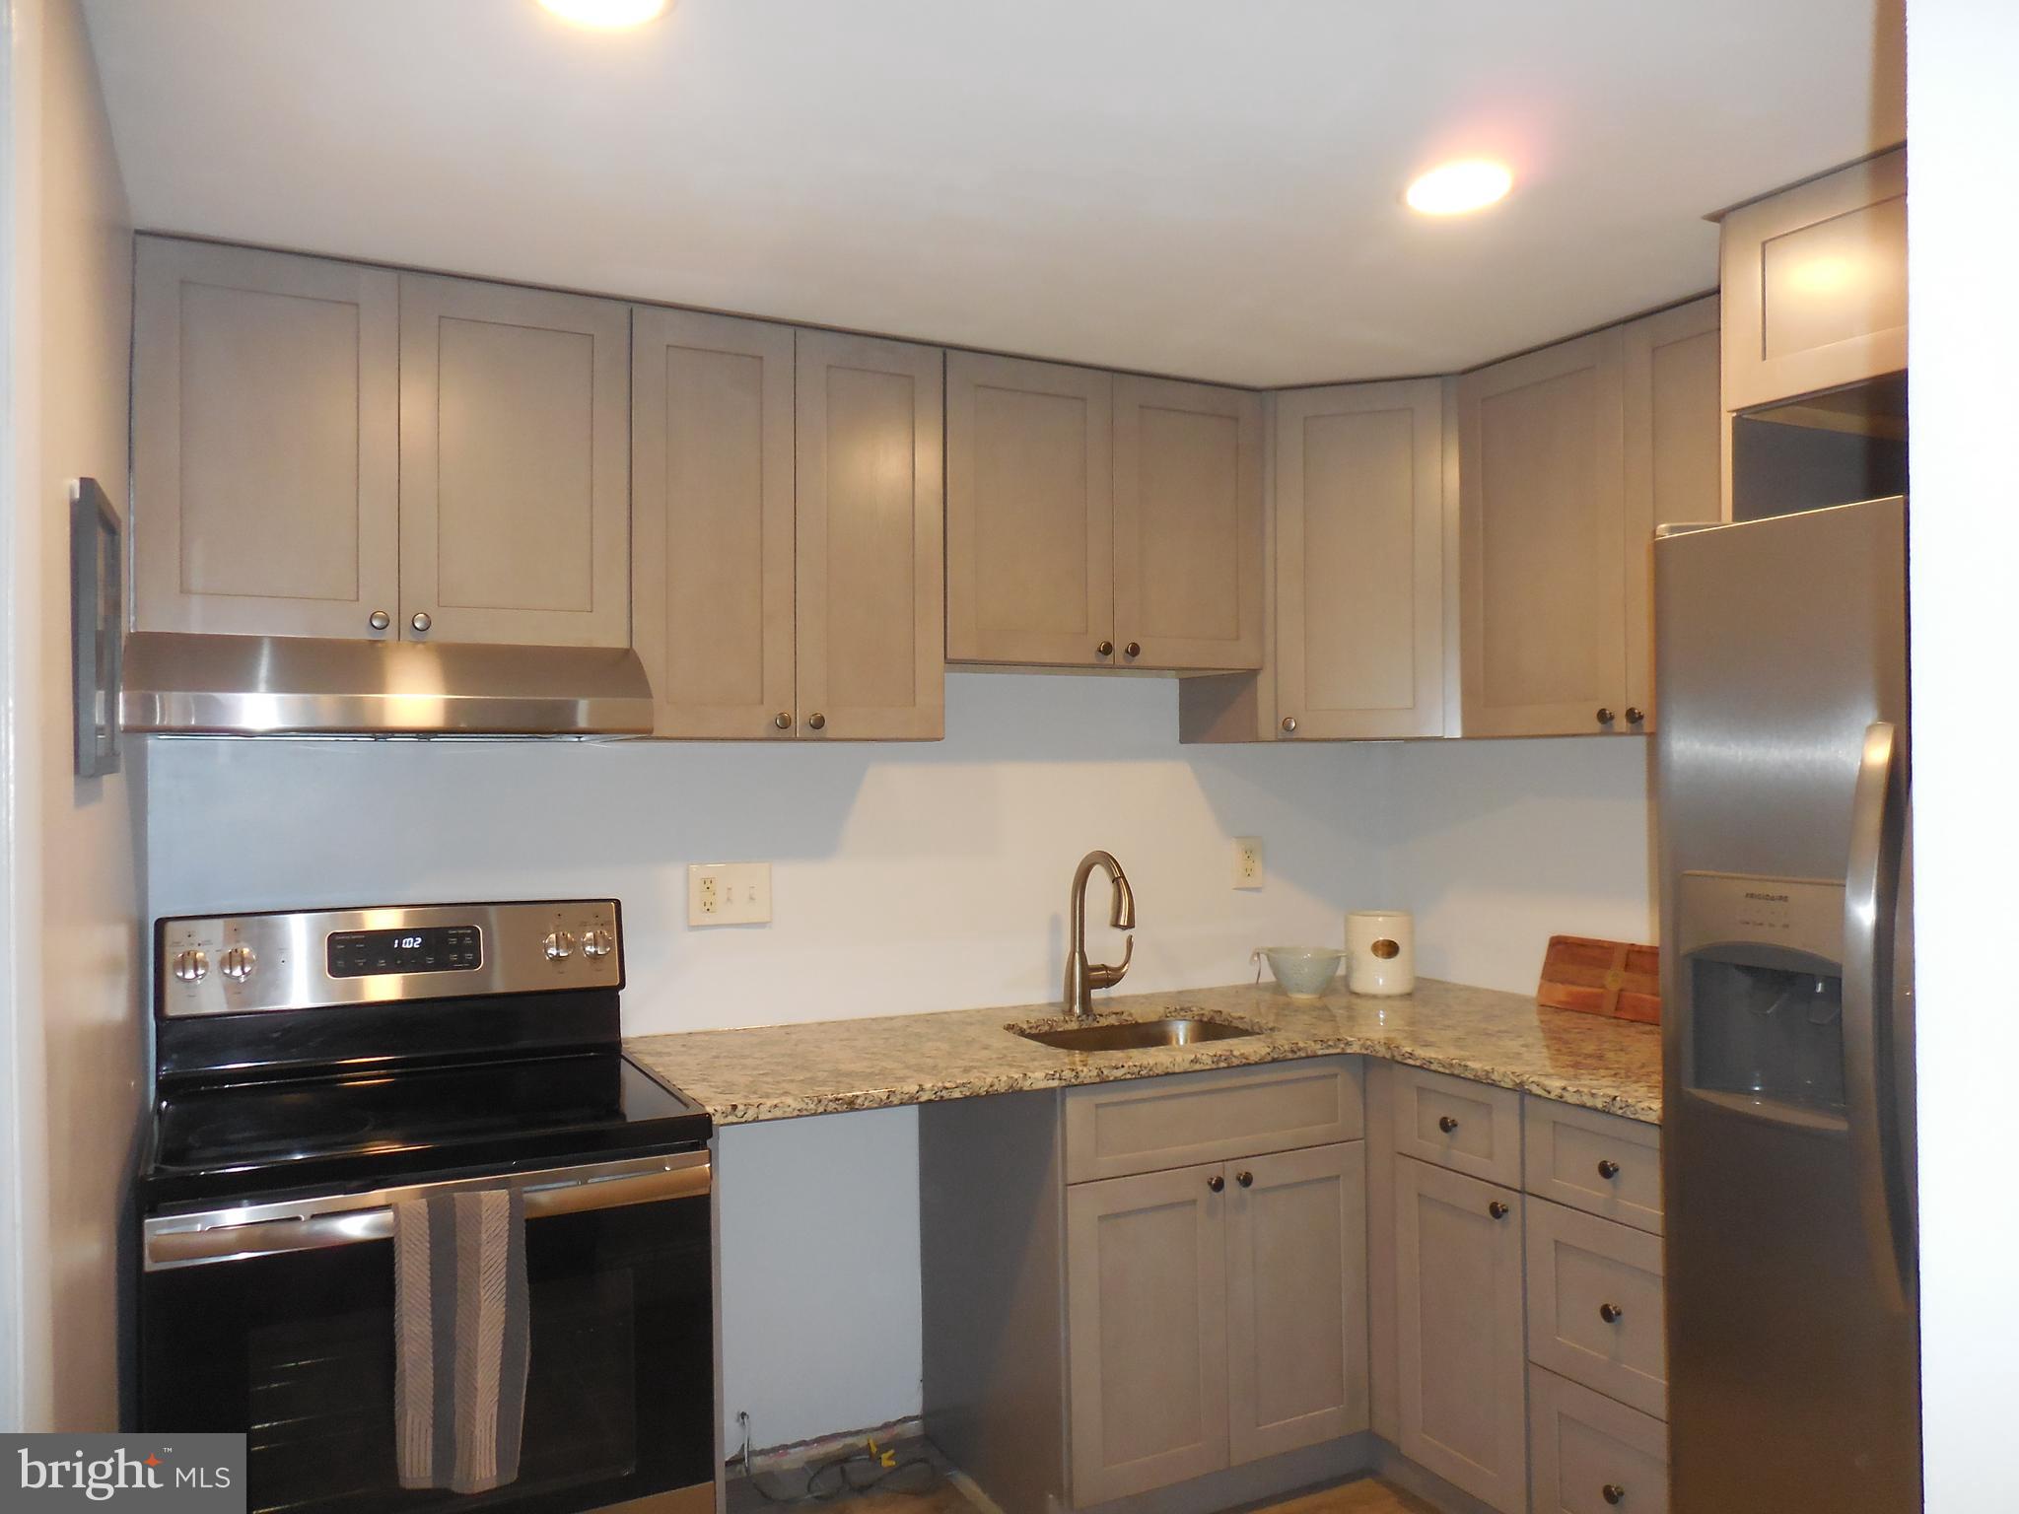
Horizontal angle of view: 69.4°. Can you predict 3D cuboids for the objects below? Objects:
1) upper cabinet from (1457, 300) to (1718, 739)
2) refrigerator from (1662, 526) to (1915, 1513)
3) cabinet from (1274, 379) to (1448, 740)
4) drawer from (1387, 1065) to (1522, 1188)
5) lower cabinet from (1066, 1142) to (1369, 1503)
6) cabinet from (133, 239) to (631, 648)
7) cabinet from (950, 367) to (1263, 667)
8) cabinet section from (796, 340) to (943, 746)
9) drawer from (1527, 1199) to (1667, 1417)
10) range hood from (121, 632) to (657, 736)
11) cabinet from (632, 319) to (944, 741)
[{"bbox_3d":[1.290,-0.427,2.797,0.321,0.766,0.826,0,-1,-27],"label":"upper cabinet"},{"bbox_3d":[1.450,0.560,1.846,0.830,1.763,0.835,0,-1,-27],"label":"refrigerator"},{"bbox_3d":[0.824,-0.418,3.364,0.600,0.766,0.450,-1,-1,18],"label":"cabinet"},{"bbox_3d":[1.039,0.679,2.809,0.480,0.173,0.313,0,-1,-27],"label":"drawer"},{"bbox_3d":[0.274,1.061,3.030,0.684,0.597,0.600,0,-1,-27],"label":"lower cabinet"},{"bbox_3d":[-1.077,-0.494,2.549,0.757,0.610,0.320,0,-1,-27],"label":"cabinet"},{"bbox_3d":[0.140,-0.494,3.178,0.762,0.610,0.320,0,-1,-27],"label":"cabinet"},{"bbox_3d":[-0.334,-0.418,2.926,0.305,0.770,0.320,0,-1,-27],"label":"cabinet section"},{"bbox_3d":[1.203,0.905,2.490,0.480,0.289,0.360,0,-1,-27],"label":"drawer"},{"bbox_3d":[-1.040,-0.110,2.477,0.757,0.161,0.472,0,-1,-27],"label":"range hood"},{"bbox_3d":[-0.469,-0.416,2.862,0.611,0.766,0.320,0,-1,-27],"label":"cabinet"}]

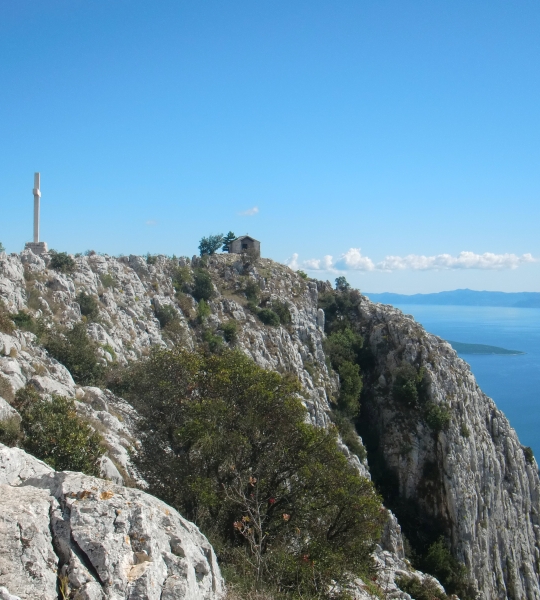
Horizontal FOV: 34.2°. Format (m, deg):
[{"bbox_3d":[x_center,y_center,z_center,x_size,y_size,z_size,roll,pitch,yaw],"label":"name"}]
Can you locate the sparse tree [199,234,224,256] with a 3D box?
[{"bbox_3d":[-9.459,-8.812,142.000,4.204,3.881,3.784,1,1,0],"label":"sparse tree"}]

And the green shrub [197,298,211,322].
[{"bbox_3d":[-7.724,1.220,102.000,1.626,2.788,1.545,1,1,0],"label":"green shrub"}]

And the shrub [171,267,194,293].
[{"bbox_3d":[-11.223,-2.678,112.000,2.678,3.188,2.410,1,1,0],"label":"shrub"}]

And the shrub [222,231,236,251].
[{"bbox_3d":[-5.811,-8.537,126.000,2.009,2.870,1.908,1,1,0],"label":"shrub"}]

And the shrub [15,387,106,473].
[{"bbox_3d":[-3.356,2.128,14.000,1.435,1.440,1.363,1,1,0],"label":"shrub"}]

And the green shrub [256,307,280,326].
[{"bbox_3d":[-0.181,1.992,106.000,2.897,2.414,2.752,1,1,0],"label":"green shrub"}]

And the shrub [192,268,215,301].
[{"bbox_3d":[-8.697,-2.012,114.000,2.726,4.154,2.453,1,1,0],"label":"shrub"}]

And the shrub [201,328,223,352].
[{"bbox_3d":[-6.395,4.427,96.000,2.405,2.624,2.285,1,1,0],"label":"shrub"}]

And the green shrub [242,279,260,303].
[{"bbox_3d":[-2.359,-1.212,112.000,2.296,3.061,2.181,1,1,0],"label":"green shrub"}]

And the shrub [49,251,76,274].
[{"bbox_3d":[-18.150,-3.244,77.000,2.367,2.017,2.131,1,1,0],"label":"shrub"}]

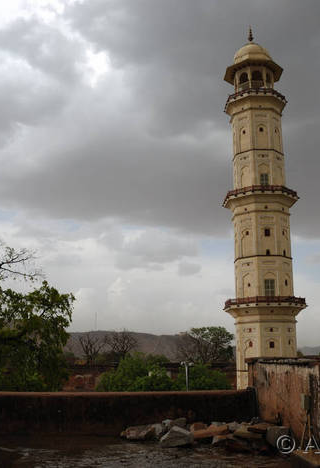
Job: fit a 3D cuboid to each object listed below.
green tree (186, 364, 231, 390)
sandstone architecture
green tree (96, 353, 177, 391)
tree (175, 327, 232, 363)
[{"bbox_3d":[3.954,13.059,41.062,3.400,5.550,4.400,0,-14,0],"label":"green tree"},{"bbox_3d":[10.629,-2.689,55.256,8.010,42.910,8.010,0,-14,0],"label":"sandstone architecture"},{"bbox_3d":[-1.652,11.927,38.256,6.040,6.440,6.000,0,-14,0],"label":"green tree"},{"bbox_3d":[6.286,18.855,75.682,8.960,10.920,8.500,0,-14,0],"label":"tree"}]

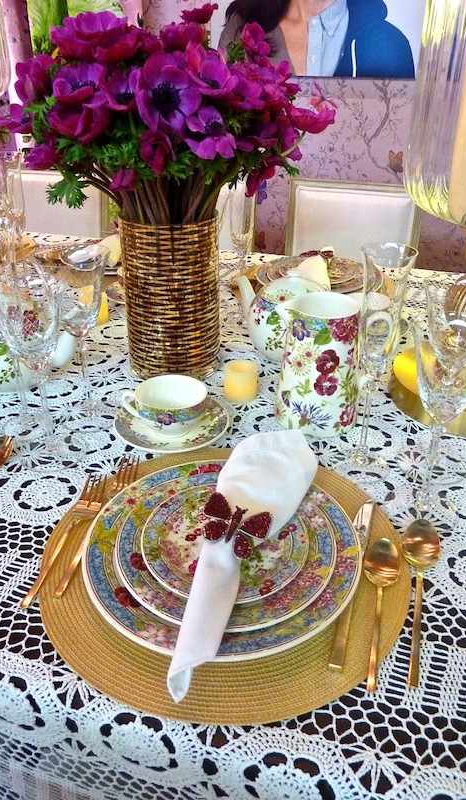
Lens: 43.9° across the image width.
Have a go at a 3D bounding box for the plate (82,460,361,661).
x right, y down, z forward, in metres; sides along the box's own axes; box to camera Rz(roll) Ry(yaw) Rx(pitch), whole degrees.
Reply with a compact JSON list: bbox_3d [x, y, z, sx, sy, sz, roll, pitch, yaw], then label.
[{"bbox_3d":[-0.009,0.146,0.590,0.275,0.027,0.275,0,30,0],"label":"plate"}]

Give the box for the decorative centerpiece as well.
[{"bbox_3d":[-0.088,-0.276,0.851,0.430,0.505,0.400,0,30,0],"label":"decorative centerpiece"}]

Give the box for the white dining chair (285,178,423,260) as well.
[{"bbox_3d":[0.320,-0.210,1.865,0.470,0.880,0.550,9,31,16],"label":"white dining chair"}]

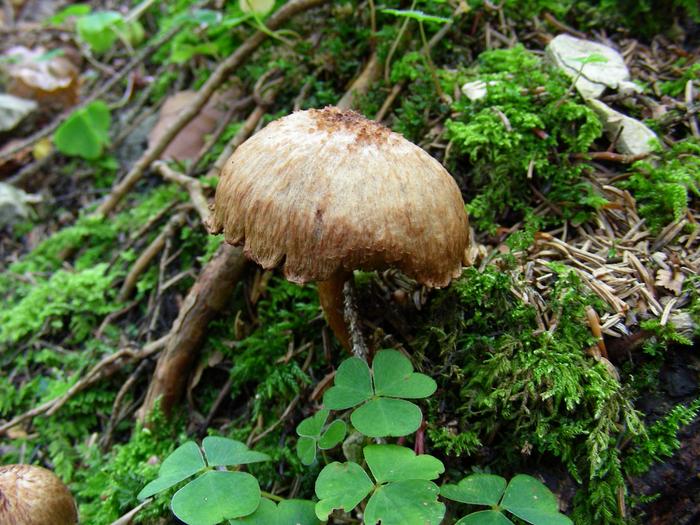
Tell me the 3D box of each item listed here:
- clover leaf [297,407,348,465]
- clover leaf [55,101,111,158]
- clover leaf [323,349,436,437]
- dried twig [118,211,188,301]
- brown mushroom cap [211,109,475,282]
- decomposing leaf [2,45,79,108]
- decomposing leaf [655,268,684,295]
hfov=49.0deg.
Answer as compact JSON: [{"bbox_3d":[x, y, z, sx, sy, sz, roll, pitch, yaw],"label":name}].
[{"bbox_3d":[-0.008,0.048,0.210,0.014,0.005,0.017,-6,49,6],"label":"clover leaf"},{"bbox_3d":[-0.146,-0.072,0.420,0.031,0.010,0.034,-3,60,5],"label":"clover leaf"},{"bbox_3d":[0.008,0.035,0.206,0.030,0.006,0.028,0,41,0],"label":"clover leaf"},{"bbox_3d":[-0.080,-0.003,0.318,0.009,0.009,0.056,8,45,19],"label":"dried twig"},{"bbox_3d":[-0.003,-0.025,0.218,0.074,0.037,0.071,3,22,-1],"label":"brown mushroom cap"},{"bbox_3d":[-0.200,-0.120,0.500,0.050,0.024,0.040,0,34,0],"label":"decomposing leaf"},{"bbox_3d":[0.110,0.007,0.265,0.011,0.004,0.012,-15,37,9],"label":"decomposing leaf"}]

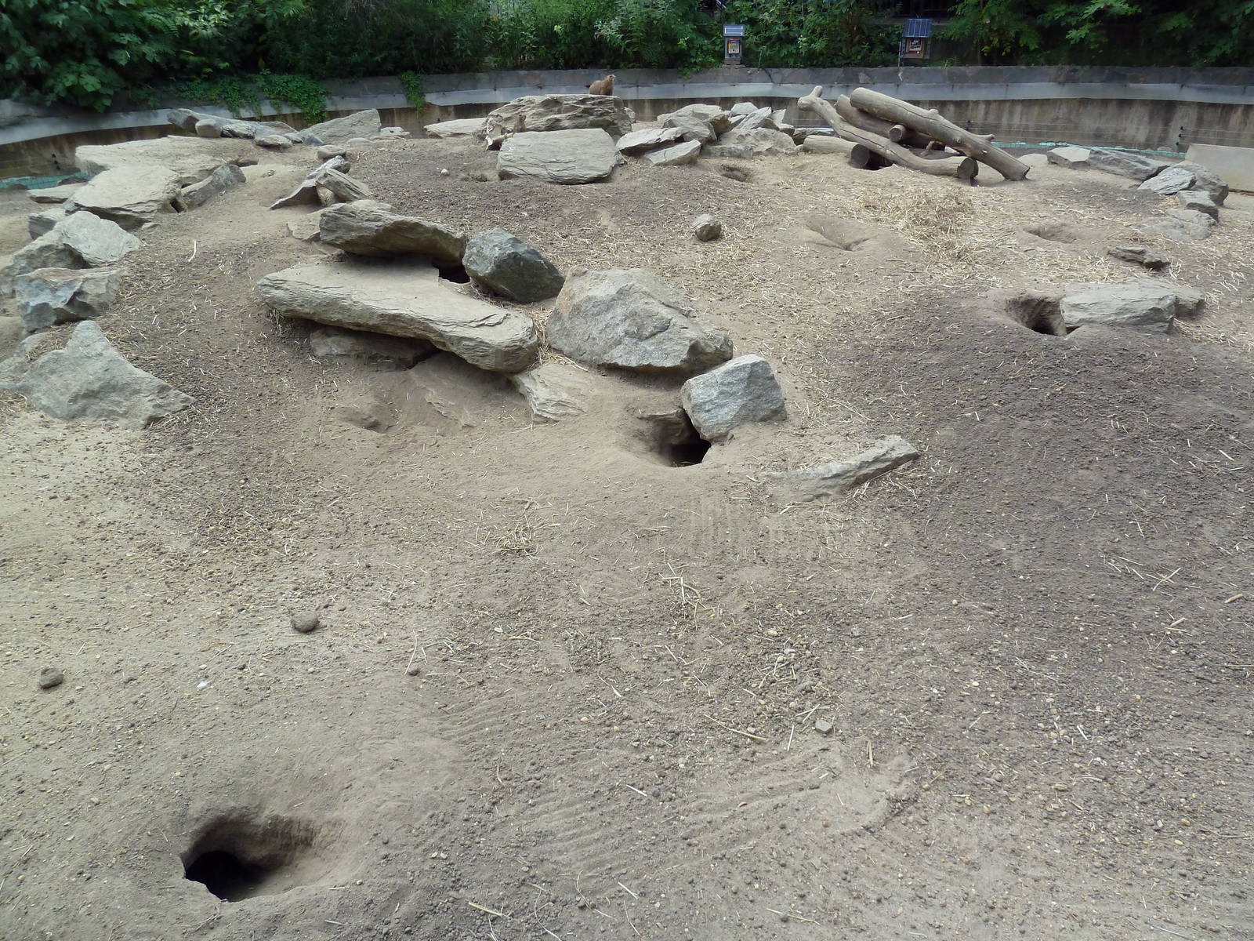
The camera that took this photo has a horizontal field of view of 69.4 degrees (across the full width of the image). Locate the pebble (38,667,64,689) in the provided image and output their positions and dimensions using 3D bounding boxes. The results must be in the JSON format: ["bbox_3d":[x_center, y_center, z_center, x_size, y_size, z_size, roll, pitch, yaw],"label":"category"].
[{"bbox_3d":[-1.595,0.575,2.507,0.058,0.040,0.048,-22,34,-34],"label":"pebble"}]

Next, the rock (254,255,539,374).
[{"bbox_3d":[-1.119,-0.763,4.393,1.420,0.250,0.550,10,30,22],"label":"rock"}]

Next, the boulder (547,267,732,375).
[{"bbox_3d":[0.054,-0.664,4.027,0.760,0.340,0.500,-1,27,1],"label":"boulder"}]

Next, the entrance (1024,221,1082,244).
[{"bbox_3d":[3.041,-1.695,6.463,0.360,0.090,0.380,11,30,22],"label":"entrance"}]

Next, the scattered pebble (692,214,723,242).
[{"bbox_3d":[0.553,-1.684,6.276,0.190,0.155,0.180,1,27,5],"label":"scattered pebble"}]

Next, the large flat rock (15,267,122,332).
[{"bbox_3d":[-3.135,-0.960,5.084,0.480,0.240,0.360,-18,31,-28],"label":"large flat rock"}]

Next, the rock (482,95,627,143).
[{"bbox_3d":[-0.741,-3.761,9.781,1.480,0.480,0.900,-3,27,-3],"label":"rock"}]

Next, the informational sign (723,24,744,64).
[{"bbox_3d":[1.462,-5.835,12.400,0.260,0.480,0.200,1,27,6],"label":"informational sign"}]

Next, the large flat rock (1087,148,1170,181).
[{"bbox_3d":[4.956,-3.018,8.957,0.740,0.220,0.380,16,32,31],"label":"large flat rock"}]

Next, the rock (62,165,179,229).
[{"bbox_3d":[-4.182,-2.264,7.514,0.800,0.300,0.900,-15,30,-25],"label":"rock"}]

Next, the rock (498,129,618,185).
[{"bbox_3d":[-0.656,-2.993,8.660,1.080,0.380,0.750,-3,27,-3],"label":"rock"}]

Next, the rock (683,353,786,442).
[{"bbox_3d":[0.398,-0.277,3.389,0.360,0.260,0.260,2,28,7],"label":"rock"}]

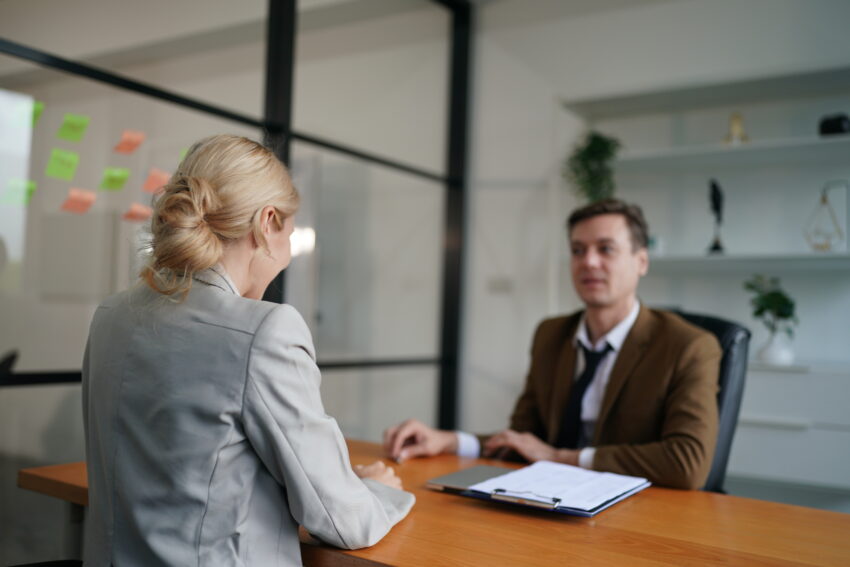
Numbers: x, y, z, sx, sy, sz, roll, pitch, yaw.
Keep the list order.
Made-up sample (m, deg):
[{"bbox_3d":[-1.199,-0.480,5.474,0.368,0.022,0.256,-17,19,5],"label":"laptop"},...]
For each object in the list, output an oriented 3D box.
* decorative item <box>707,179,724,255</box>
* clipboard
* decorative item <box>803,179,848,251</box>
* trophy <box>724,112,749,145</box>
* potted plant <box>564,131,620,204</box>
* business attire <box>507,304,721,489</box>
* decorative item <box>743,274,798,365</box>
[{"bbox_3d":[1.230,-0.283,3.489,0.060,0.305,0.055,0,-3,33],"label":"decorative item"},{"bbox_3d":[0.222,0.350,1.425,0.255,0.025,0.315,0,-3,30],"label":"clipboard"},{"bbox_3d":[1.581,-0.268,3.263,0.145,0.275,0.100,0,-3,33],"label":"decorative item"},{"bbox_3d":[1.298,-0.646,3.445,0.085,0.122,0.070,0,-3,33],"label":"trophy"},{"bbox_3d":[0.757,-0.520,3.737,0.200,0.320,0.180,0,-3,33],"label":"potted plant"},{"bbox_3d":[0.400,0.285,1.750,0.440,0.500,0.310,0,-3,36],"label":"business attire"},{"bbox_3d":[1.393,0.145,3.332,0.180,0.345,0.165,0,-3,33],"label":"decorative item"}]

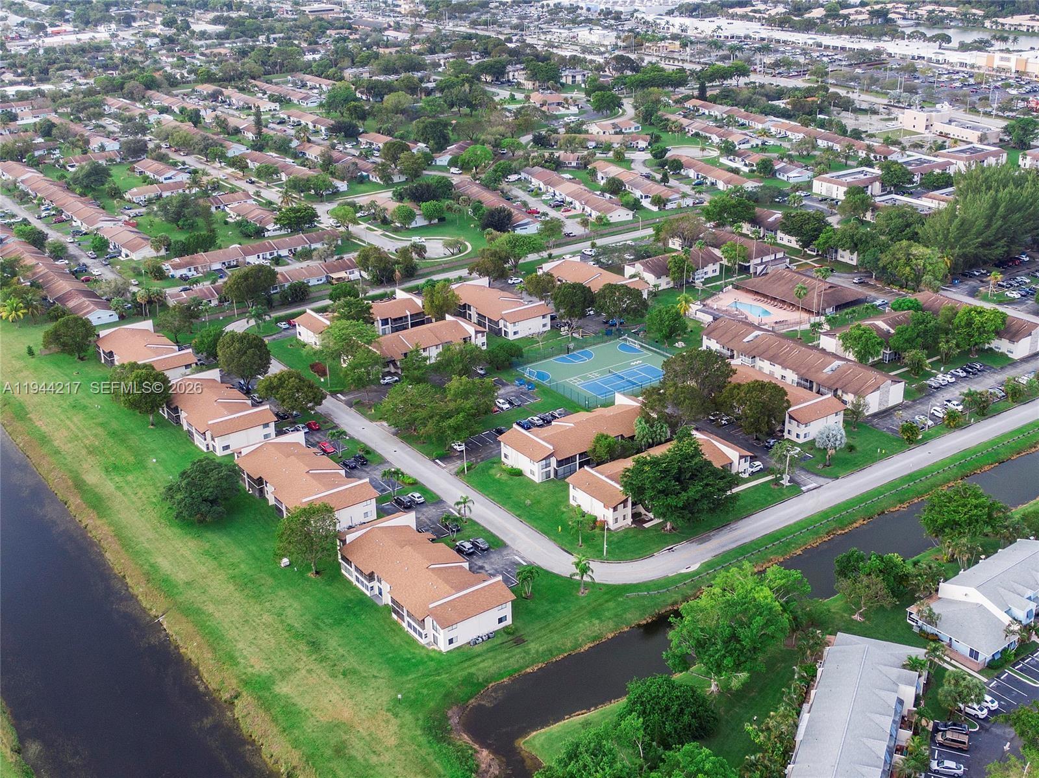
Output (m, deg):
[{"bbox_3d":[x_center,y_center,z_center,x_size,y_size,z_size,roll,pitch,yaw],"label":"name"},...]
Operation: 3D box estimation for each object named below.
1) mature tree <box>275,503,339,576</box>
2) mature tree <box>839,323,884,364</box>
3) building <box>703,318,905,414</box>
[{"bbox_3d":[-40.090,29.250,233.190,11.640,14.260,11.640,-6,23,-10],"label":"mature tree"},{"bbox_3d":[89.847,-11.169,323.125,11.400,12.190,11.400,-2,23,0],"label":"mature tree"},{"bbox_3d":[73.210,-7.440,321.740,16.230,7.620,57.580,-16,27,-31],"label":"building"}]

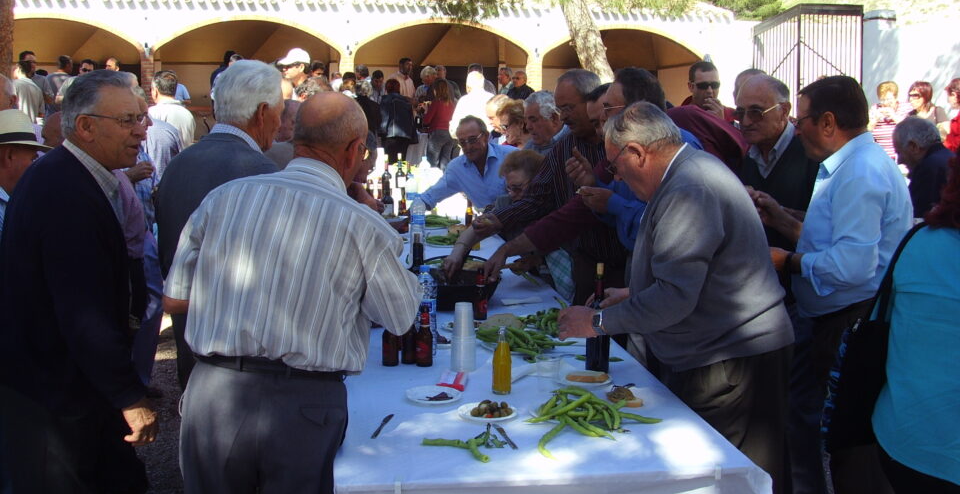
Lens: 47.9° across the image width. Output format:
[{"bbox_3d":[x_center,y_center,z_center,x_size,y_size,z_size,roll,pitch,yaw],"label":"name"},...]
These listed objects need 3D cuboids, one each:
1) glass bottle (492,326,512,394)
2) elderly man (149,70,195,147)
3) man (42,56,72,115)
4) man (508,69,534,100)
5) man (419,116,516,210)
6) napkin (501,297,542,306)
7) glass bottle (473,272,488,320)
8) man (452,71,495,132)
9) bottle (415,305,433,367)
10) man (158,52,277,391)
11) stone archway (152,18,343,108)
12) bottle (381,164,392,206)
[{"bbox_3d":[0.066,0.334,3.232,0.056,0.200,0.056,0,9,0],"label":"glass bottle"},{"bbox_3d":[-2.346,-0.474,8.227,0.500,1.722,0.360,-5,10,-30],"label":"elderly man"},{"bbox_3d":[-5.218,-1.517,13.501,0.520,1.720,0.360,4,10,24],"label":"man"},{"bbox_3d":[0.512,-1.425,14.151,0.360,1.746,0.500,-7,11,-37],"label":"man"},{"bbox_3d":[-0.023,0.060,5.551,0.650,1.440,0.600,7,11,37],"label":"man"},{"bbox_3d":[0.171,0.213,4.314,0.160,0.012,0.130,2,9,12],"label":"napkin"},{"bbox_3d":[0.003,0.172,3.995,0.057,0.185,0.057,0,9,0],"label":"glass bottle"},{"bbox_3d":[-0.059,-0.753,10.005,0.500,1.718,0.360,-2,9,-15],"label":"man"},{"bbox_3d":[-0.182,0.288,3.530,0.054,0.196,0.054,0,9,0],"label":"bottle"},{"bbox_3d":[-0.685,0.347,3.042,0.520,1.723,0.400,8,12,41],"label":"man"},{"bbox_3d":[-3.624,-2.251,17.007,3.050,2.600,0.400,-1,9,-10],"label":"stone archway"},{"bbox_3d":[-0.640,-0.428,7.400,0.080,0.300,0.080,0,9,0],"label":"bottle"}]

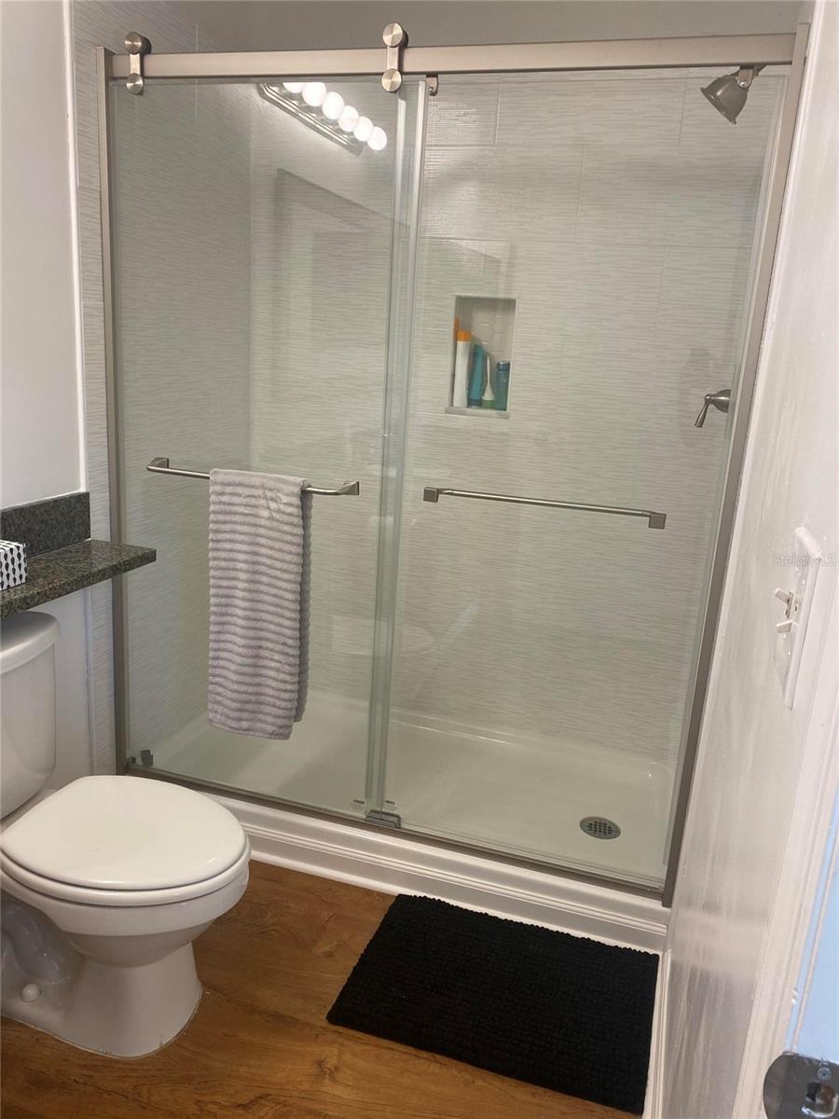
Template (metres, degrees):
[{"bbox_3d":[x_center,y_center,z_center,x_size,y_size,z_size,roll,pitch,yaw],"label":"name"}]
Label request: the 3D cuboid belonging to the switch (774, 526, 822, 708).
[{"bbox_3d":[0.293,0.041,0.669,0.016,0.118,0.118,8,15,17],"label":"switch"}]

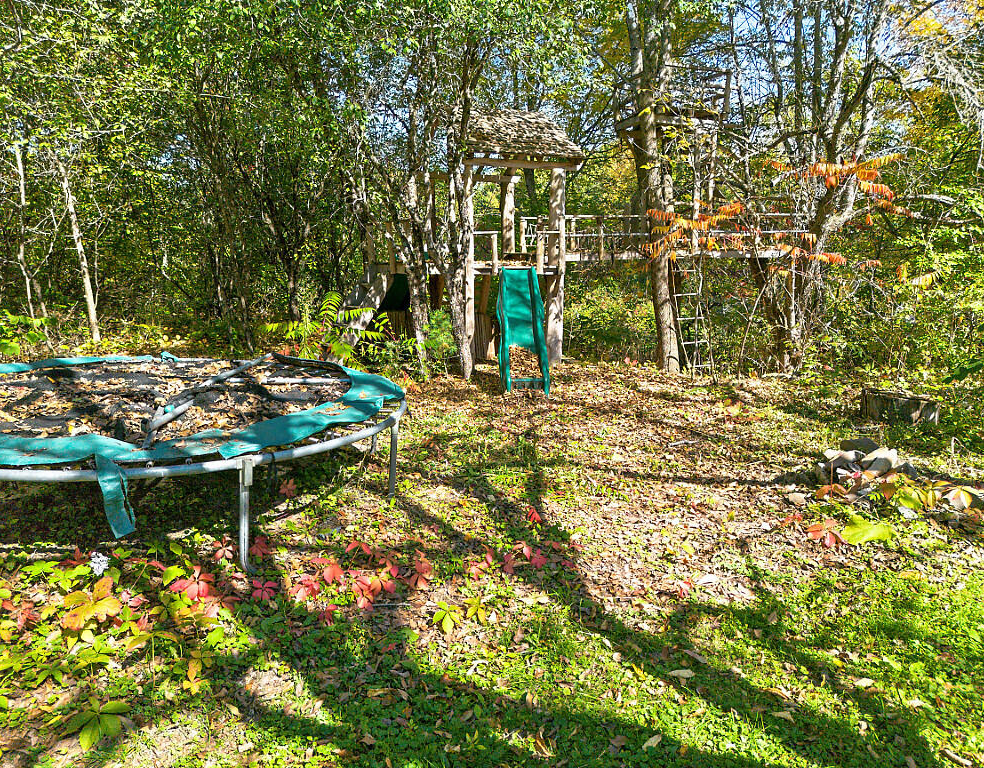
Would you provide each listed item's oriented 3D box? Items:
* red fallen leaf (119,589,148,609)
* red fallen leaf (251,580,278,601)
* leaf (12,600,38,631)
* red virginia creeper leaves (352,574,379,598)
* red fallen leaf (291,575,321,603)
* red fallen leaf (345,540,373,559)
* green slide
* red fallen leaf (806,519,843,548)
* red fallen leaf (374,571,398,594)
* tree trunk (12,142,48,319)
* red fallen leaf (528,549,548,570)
[{"bbox_3d":[-2.424,1.451,4.801,0.197,0.070,0.150,-7,15,-28],"label":"red fallen leaf"},{"bbox_3d":[-1.596,1.449,4.980,0.191,0.070,0.156,-4,14,-19],"label":"red fallen leaf"},{"bbox_3d":[-3.013,1.495,4.586,0.163,0.074,0.270,-9,17,-35],"label":"leaf"},{"bbox_3d":[-0.645,1.032,3.619,0.126,0.074,0.119,-3,14,-11],"label":"red virginia creeper leaves"},{"bbox_3d":[-1.317,1.444,5.013,0.205,0.071,0.270,-3,14,-16],"label":"red fallen leaf"},{"bbox_3d":[-0.735,0.912,3.911,0.147,0.054,0.115,-3,14,-11],"label":"red fallen leaf"},{"bbox_3d":[0.367,-0.736,8.689,0.530,1.220,2.050,0,13,-2],"label":"green slide"},{"bbox_3d":[2.804,1.261,5.987,0.294,0.120,0.270,7,15,26],"label":"red fallen leaf"},{"bbox_3d":[-0.541,1.017,3.639,0.117,0.080,0.111,-2,14,-9],"label":"red fallen leaf"},{"bbox_3d":[-9.050,-2.799,13.809,0.300,3.681,0.270,1,13,0],"label":"tree trunk"},{"bbox_3d":[0.256,0.965,3.903,0.104,0.085,0.099,1,13,4],"label":"red fallen leaf"}]

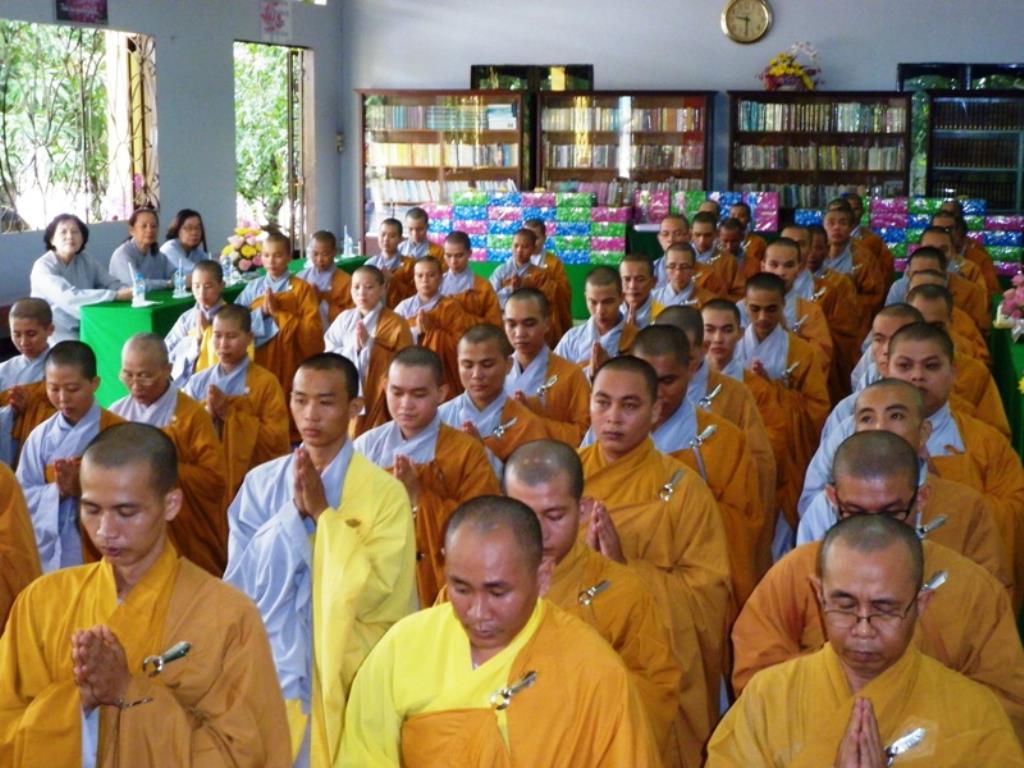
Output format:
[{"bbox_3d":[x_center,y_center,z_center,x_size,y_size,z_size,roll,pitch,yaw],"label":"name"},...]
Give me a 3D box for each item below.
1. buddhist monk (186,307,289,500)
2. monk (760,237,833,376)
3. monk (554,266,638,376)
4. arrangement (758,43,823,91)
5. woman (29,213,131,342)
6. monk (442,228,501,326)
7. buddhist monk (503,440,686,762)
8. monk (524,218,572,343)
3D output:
[{"bbox_3d":[-1.124,0.158,7.627,0.500,1.077,0.620,3,8,16],"label":"buddhist monk"},{"bbox_3d":[1.307,-0.067,8.848,0.520,1.195,0.620,3,8,16],"label":"monk"},{"bbox_3d":[0.425,0.048,8.188,0.520,1.147,0.620,3,9,21],"label":"monk"},{"bbox_3d":[2.102,-2.396,13.842,0.468,0.355,0.360,3,8,16],"label":"arrangement"},{"bbox_3d":[-2.400,-0.352,10.271,0.550,1.201,0.750,-6,11,-38],"label":"woman"},{"bbox_3d":[-0.298,-0.332,10.838,0.500,1.144,0.620,3,9,19],"label":"monk"},{"bbox_3d":[0.082,0.672,3.838,0.540,1.143,0.650,3,9,21],"label":"buddhist monk"},{"bbox_3d":[0.167,-0.493,11.627,0.460,1.103,0.530,3,9,18],"label":"monk"}]

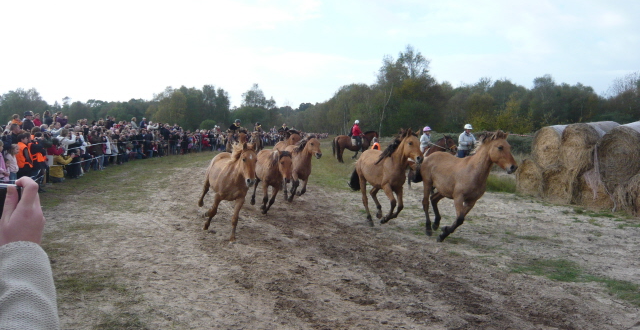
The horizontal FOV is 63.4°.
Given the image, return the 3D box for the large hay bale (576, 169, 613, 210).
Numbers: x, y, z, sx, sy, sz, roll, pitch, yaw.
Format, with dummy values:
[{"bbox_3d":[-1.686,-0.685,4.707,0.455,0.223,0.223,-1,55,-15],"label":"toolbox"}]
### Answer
[{"bbox_3d":[6.895,0.522,12.032,1.200,1.100,1.200,-1,4,-13],"label":"large hay bale"}]

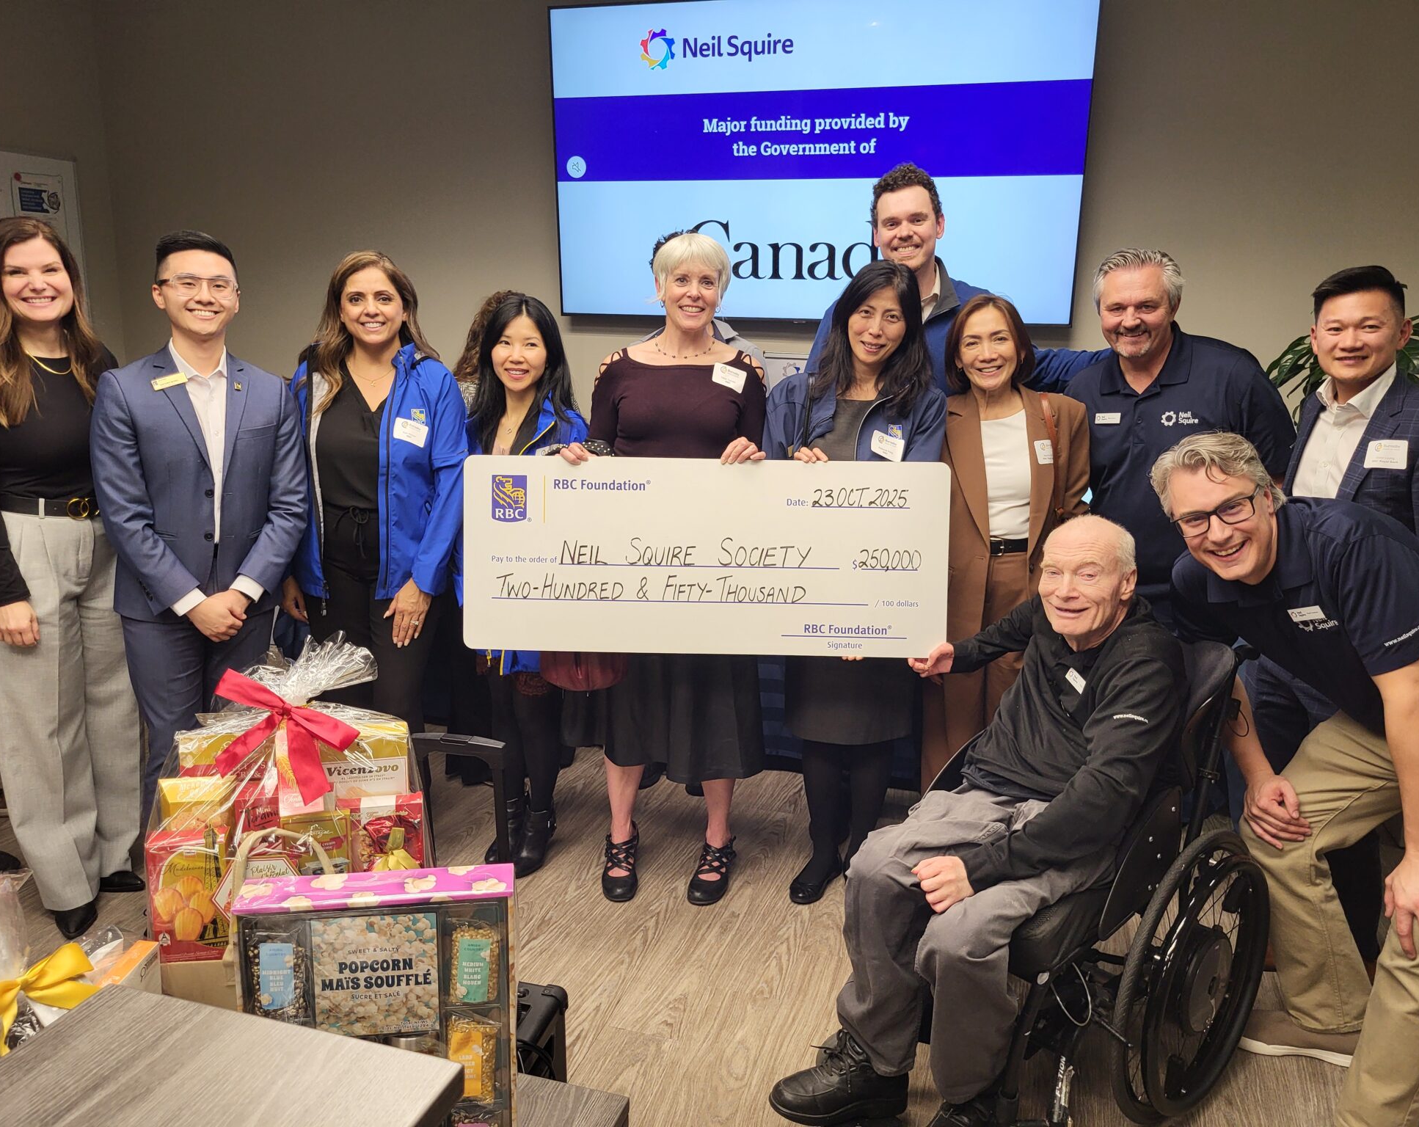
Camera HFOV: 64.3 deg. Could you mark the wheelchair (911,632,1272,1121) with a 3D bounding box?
[{"bbox_3d":[0.672,0.627,2.298,0.960,0.920,0.640,-11,17,-42],"label":"wheelchair"}]

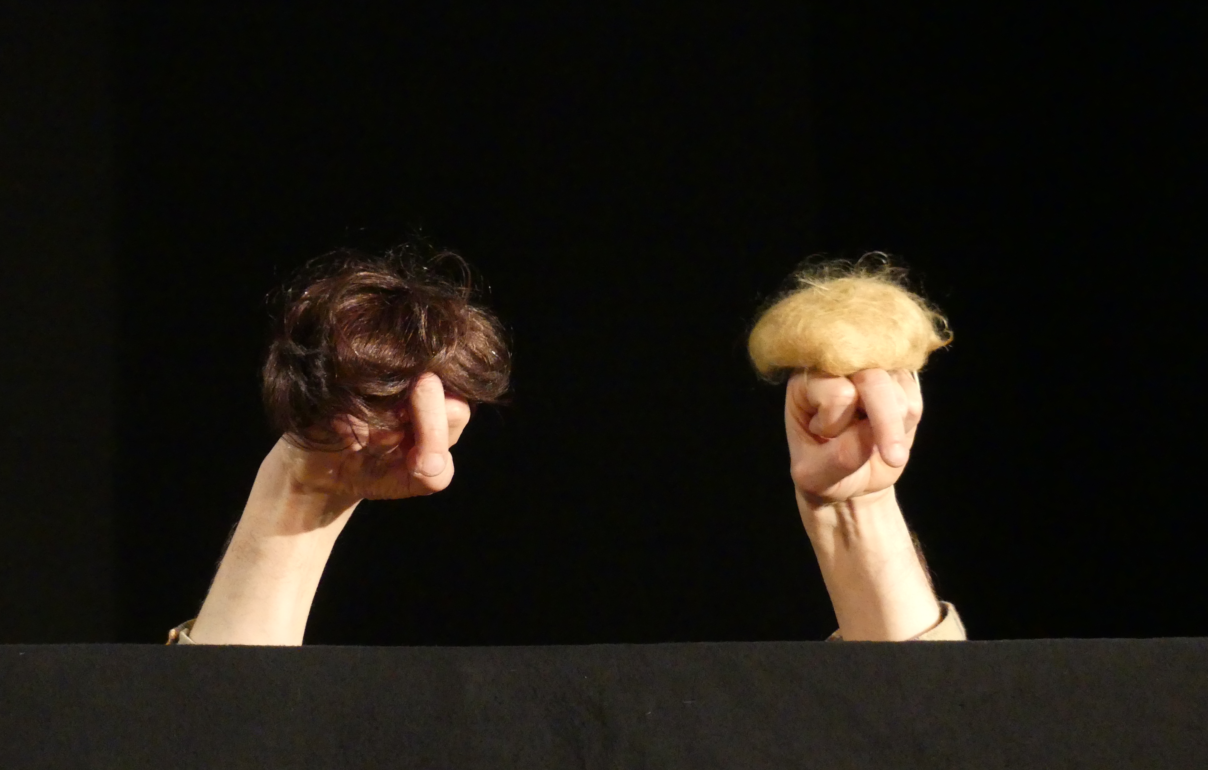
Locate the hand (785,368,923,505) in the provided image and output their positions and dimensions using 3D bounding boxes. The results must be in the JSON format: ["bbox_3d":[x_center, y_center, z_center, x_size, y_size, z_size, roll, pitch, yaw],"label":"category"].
[{"bbox_3d":[0.152,0.029,5.090,0.084,0.088,0.090,0,-1,-6],"label":"hand"}]

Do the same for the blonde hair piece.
[{"bbox_3d":[0.150,-0.041,5.100,0.122,0.074,0.105,0,-1,-6],"label":"blonde hair piece"}]

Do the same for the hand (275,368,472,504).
[{"bbox_3d":[-0.140,0.029,5.090,0.090,0.086,0.105,1,-1,-34],"label":"hand"}]

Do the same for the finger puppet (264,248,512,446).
[{"bbox_3d":[-0.133,-0.023,5.100,0.145,0.124,0.135,1,-1,-23],"label":"finger puppet"}]

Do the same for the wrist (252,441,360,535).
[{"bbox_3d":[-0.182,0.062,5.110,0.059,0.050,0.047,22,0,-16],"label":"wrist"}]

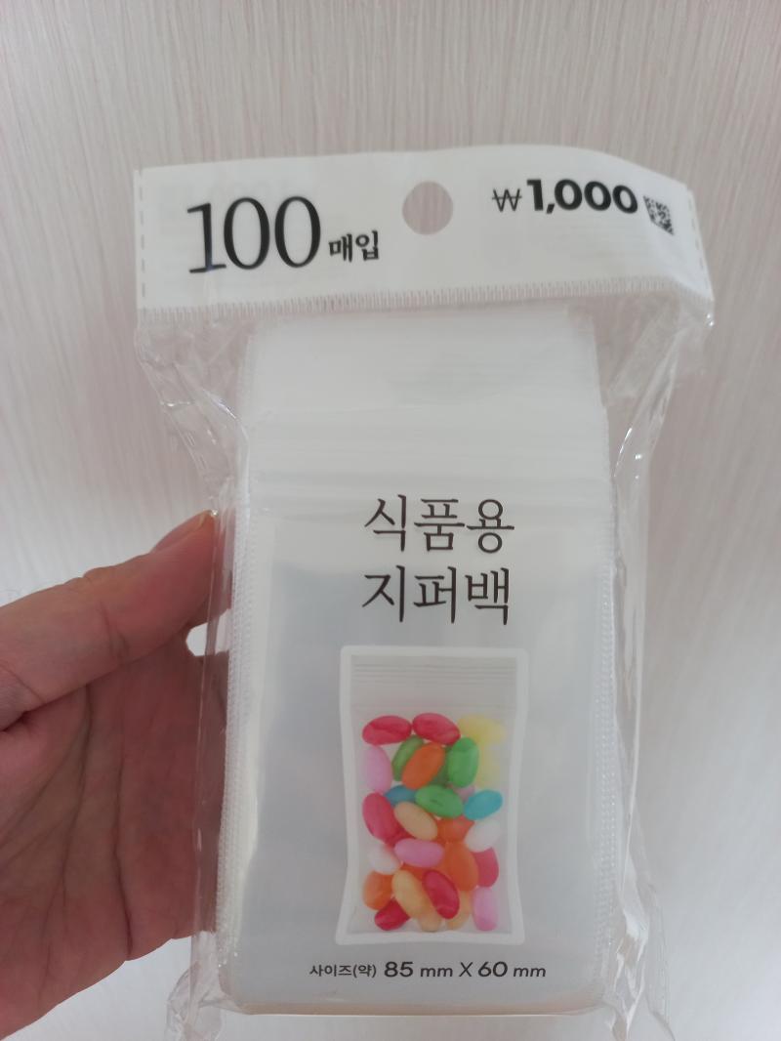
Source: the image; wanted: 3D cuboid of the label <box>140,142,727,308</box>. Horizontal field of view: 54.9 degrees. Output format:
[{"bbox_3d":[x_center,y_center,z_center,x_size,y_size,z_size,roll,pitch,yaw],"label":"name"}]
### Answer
[{"bbox_3d":[0.008,-0.051,0.134,0.104,0.026,0.012,-2,-5,-7],"label":"label"}]

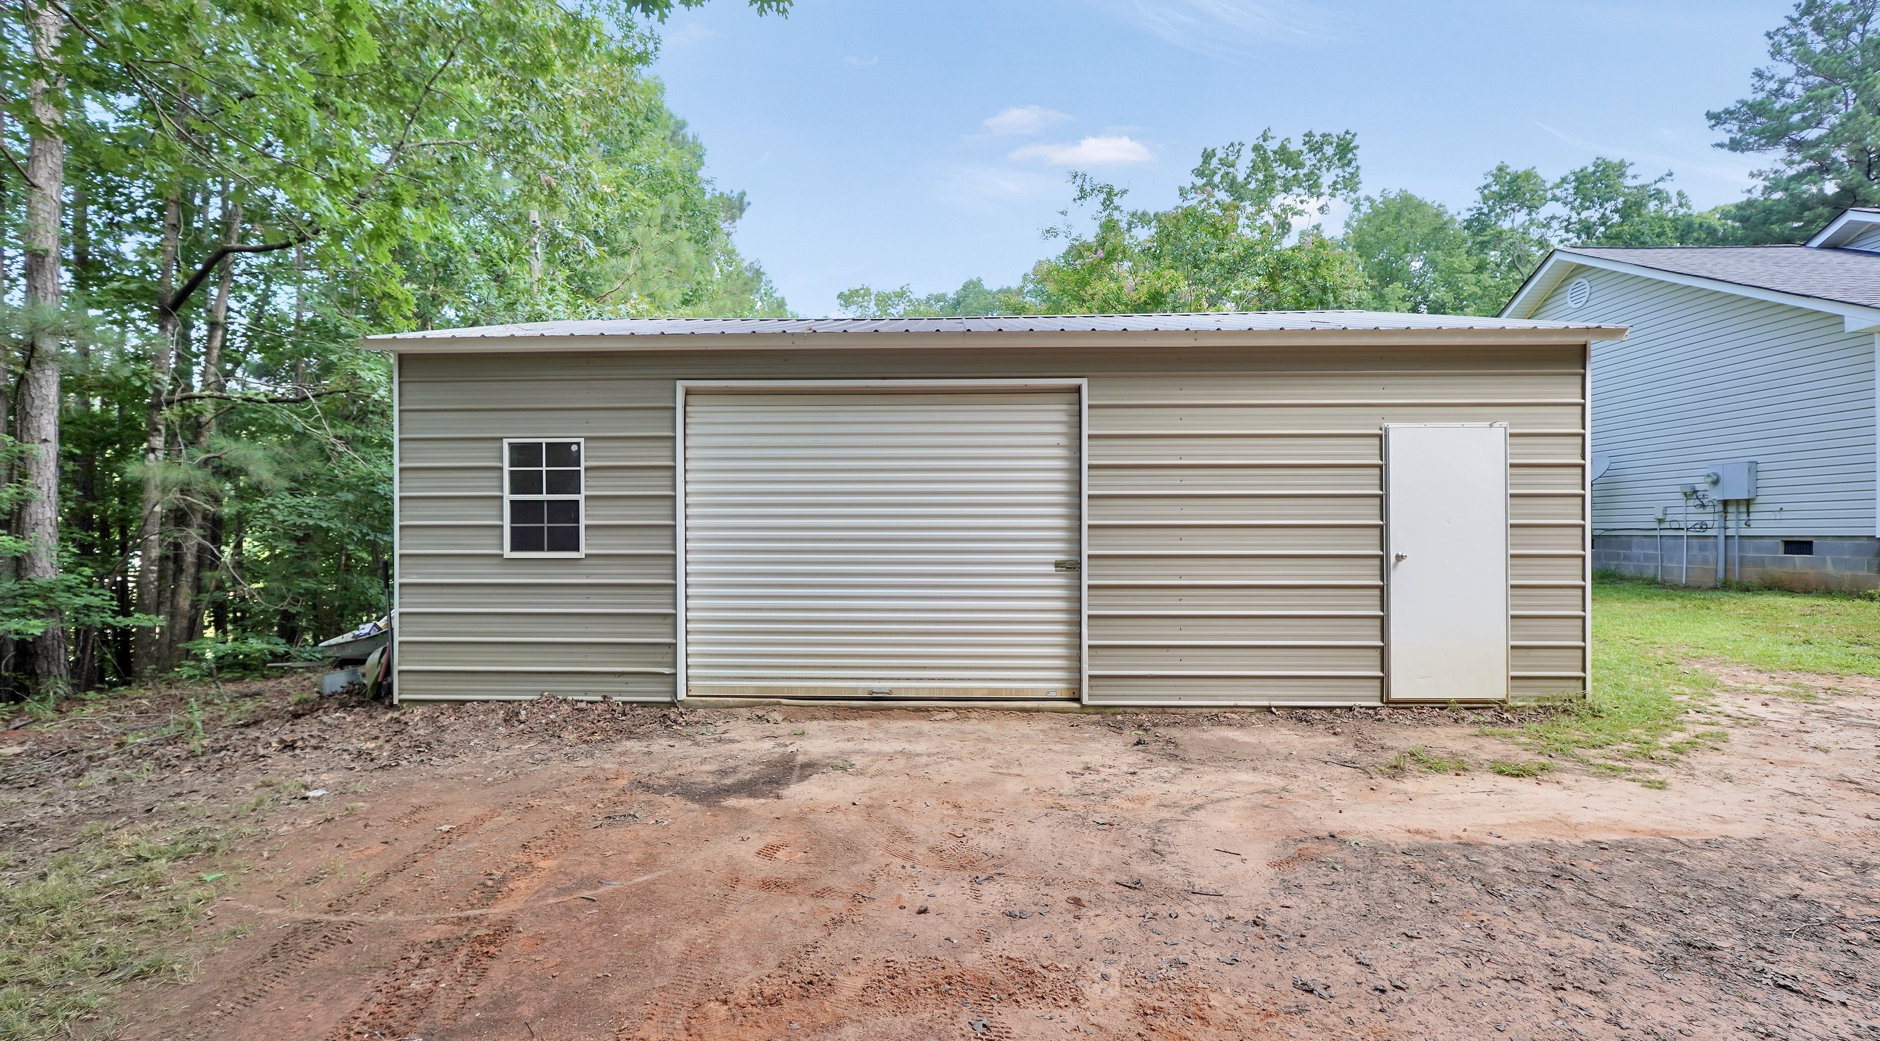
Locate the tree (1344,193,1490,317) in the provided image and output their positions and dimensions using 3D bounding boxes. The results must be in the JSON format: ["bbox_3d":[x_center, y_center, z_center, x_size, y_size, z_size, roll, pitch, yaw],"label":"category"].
[{"bbox_3d":[16.700,-5.200,27.500,6.200,12.600,6.200,0,0,0],"label":"tree"}]

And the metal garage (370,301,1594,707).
[{"bbox_3d":[0.430,-0.530,9.420,9.400,3.920,7.200,0,0,2],"label":"metal garage"}]

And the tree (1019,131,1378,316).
[{"bbox_3d":[5.480,-3.600,17.000,7.400,9.600,6.800,0,0,0],"label":"tree"}]

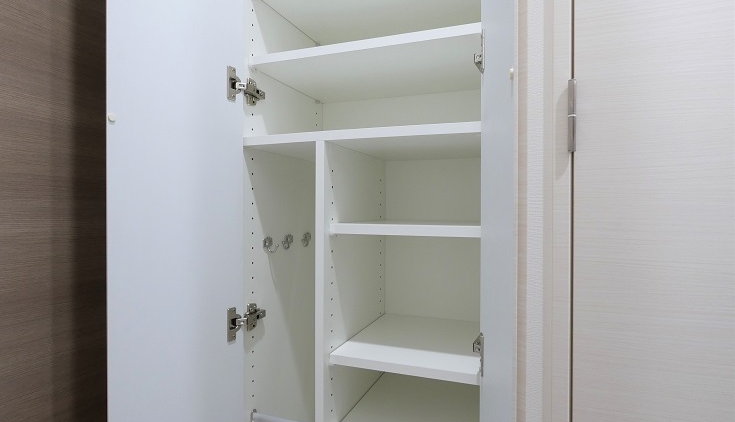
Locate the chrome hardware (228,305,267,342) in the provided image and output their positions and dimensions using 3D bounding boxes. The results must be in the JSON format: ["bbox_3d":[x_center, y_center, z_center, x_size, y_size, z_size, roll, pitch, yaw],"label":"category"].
[{"bbox_3d":[-0.251,0.231,0.834,0.030,0.067,0.094,0,0,26],"label":"chrome hardware"}]

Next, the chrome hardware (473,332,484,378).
[{"bbox_3d":[0.188,0.234,0.671,0.027,0.067,0.088,0,0,14],"label":"chrome hardware"}]

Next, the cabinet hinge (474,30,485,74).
[{"bbox_3d":[0.189,-0.257,0.668,0.027,0.067,0.088,0,0,14],"label":"cabinet hinge"}]

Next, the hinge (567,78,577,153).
[{"bbox_3d":[0.309,-0.143,0.597,0.013,0.111,0.014,0,0,20],"label":"hinge"}]

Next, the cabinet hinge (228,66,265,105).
[{"bbox_3d":[-0.250,-0.255,0.830,0.030,0.067,0.094,0,0,26],"label":"cabinet hinge"}]

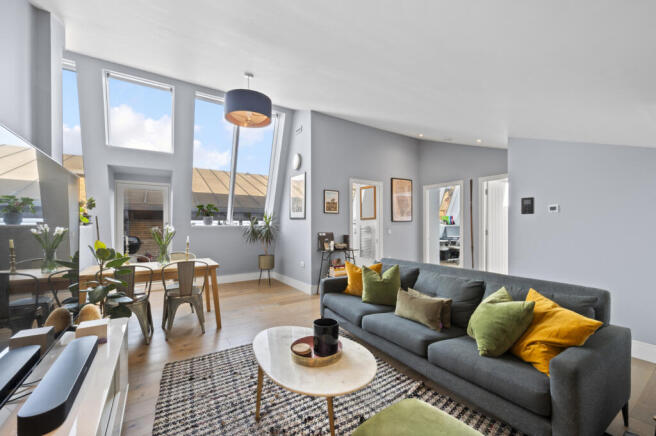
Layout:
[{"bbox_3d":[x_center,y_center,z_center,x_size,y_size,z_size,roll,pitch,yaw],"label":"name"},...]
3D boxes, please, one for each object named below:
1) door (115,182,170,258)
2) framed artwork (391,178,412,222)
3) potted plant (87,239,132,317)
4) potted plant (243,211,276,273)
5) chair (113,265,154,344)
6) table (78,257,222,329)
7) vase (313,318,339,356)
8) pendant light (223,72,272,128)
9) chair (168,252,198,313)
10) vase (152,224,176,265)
[{"bbox_3d":[-3.400,0.345,4.710,0.830,1.980,0.090,0,0,-29],"label":"door"},{"bbox_3d":[1.600,-0.372,5.480,0.620,0.930,0.030,0,0,-30],"label":"framed artwork"},{"bbox_3d":[-1.970,0.760,2.300,0.400,1.120,0.400,0,0,-30],"label":"potted plant"},{"bbox_3d":[-1.340,0.570,5.000,0.620,1.330,0.560,0,0,-30],"label":"potted plant"},{"bbox_3d":[-2.140,0.905,2.770,0.450,0.850,0.490,0,0,-24],"label":"chair"},{"bbox_3d":[-2.090,0.955,3.110,1.330,0.750,0.700,0,0,-27],"label":"table"},{"bbox_3d":[-0.014,0.807,1.730,0.167,0.187,0.167,0,0,0],"label":"vase"},{"bbox_3d":[-0.812,-1.237,2.600,0.450,0.480,0.450,0,0,-30],"label":"pendant light"},{"bbox_3d":[-1.960,0.905,3.370,0.450,0.850,0.480,0,0,-28],"label":"chair"},{"bbox_3d":[-2.050,0.330,3.190,0.290,0.500,0.260,0,0,-30],"label":"vase"}]

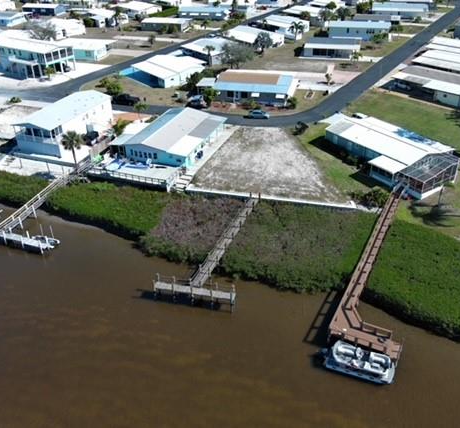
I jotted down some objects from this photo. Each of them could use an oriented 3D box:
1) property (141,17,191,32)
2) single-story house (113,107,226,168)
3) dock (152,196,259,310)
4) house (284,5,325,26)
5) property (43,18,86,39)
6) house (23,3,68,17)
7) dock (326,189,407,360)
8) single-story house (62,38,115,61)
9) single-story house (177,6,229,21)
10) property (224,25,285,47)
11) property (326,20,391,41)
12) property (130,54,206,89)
[{"bbox_3d":[-22.094,-66.724,180.561,15.303,3.627,9.981,8,33,15],"label":"property"},{"bbox_3d":[-11.141,-15.180,97.581,14.704,3.749,18.257,11,34,19],"label":"single-story house"},{"bbox_3d":[-0.781,3.469,64.517,9.041,2.500,22.337,8,31,16],"label":"dock"},{"bbox_3d":[27.506,-70.294,182.787,20.000,3.500,10.200,28,41,37],"label":"house"},{"bbox_3d":[-57.769,-63.422,177.380,9.500,4.200,12.200,19,36,31],"label":"property"},{"bbox_3d":[-72.290,-79.810,200.430,14.940,3.710,7.220,9,35,17],"label":"house"},{"bbox_3d":[20.512,5.504,64.223,7.500,2.400,33.400,15,35,22],"label":"dock"},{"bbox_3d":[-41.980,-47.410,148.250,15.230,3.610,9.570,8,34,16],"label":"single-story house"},{"bbox_3d":[-9.826,-79.196,203.148,18.000,4.300,8.500,6,31,11],"label":"single-story house"},{"bbox_3d":[7.211,-52.939,155.108,12.300,3.400,18.500,-25,40,-34],"label":"property"},{"bbox_3d":[42.040,-60.291,167.514,18.892,4.077,9.503,7,33,13],"label":"property"},{"bbox_3d":[-14.462,-35.650,127.535,14.800,3.300,14.700,-25,40,-34],"label":"property"}]

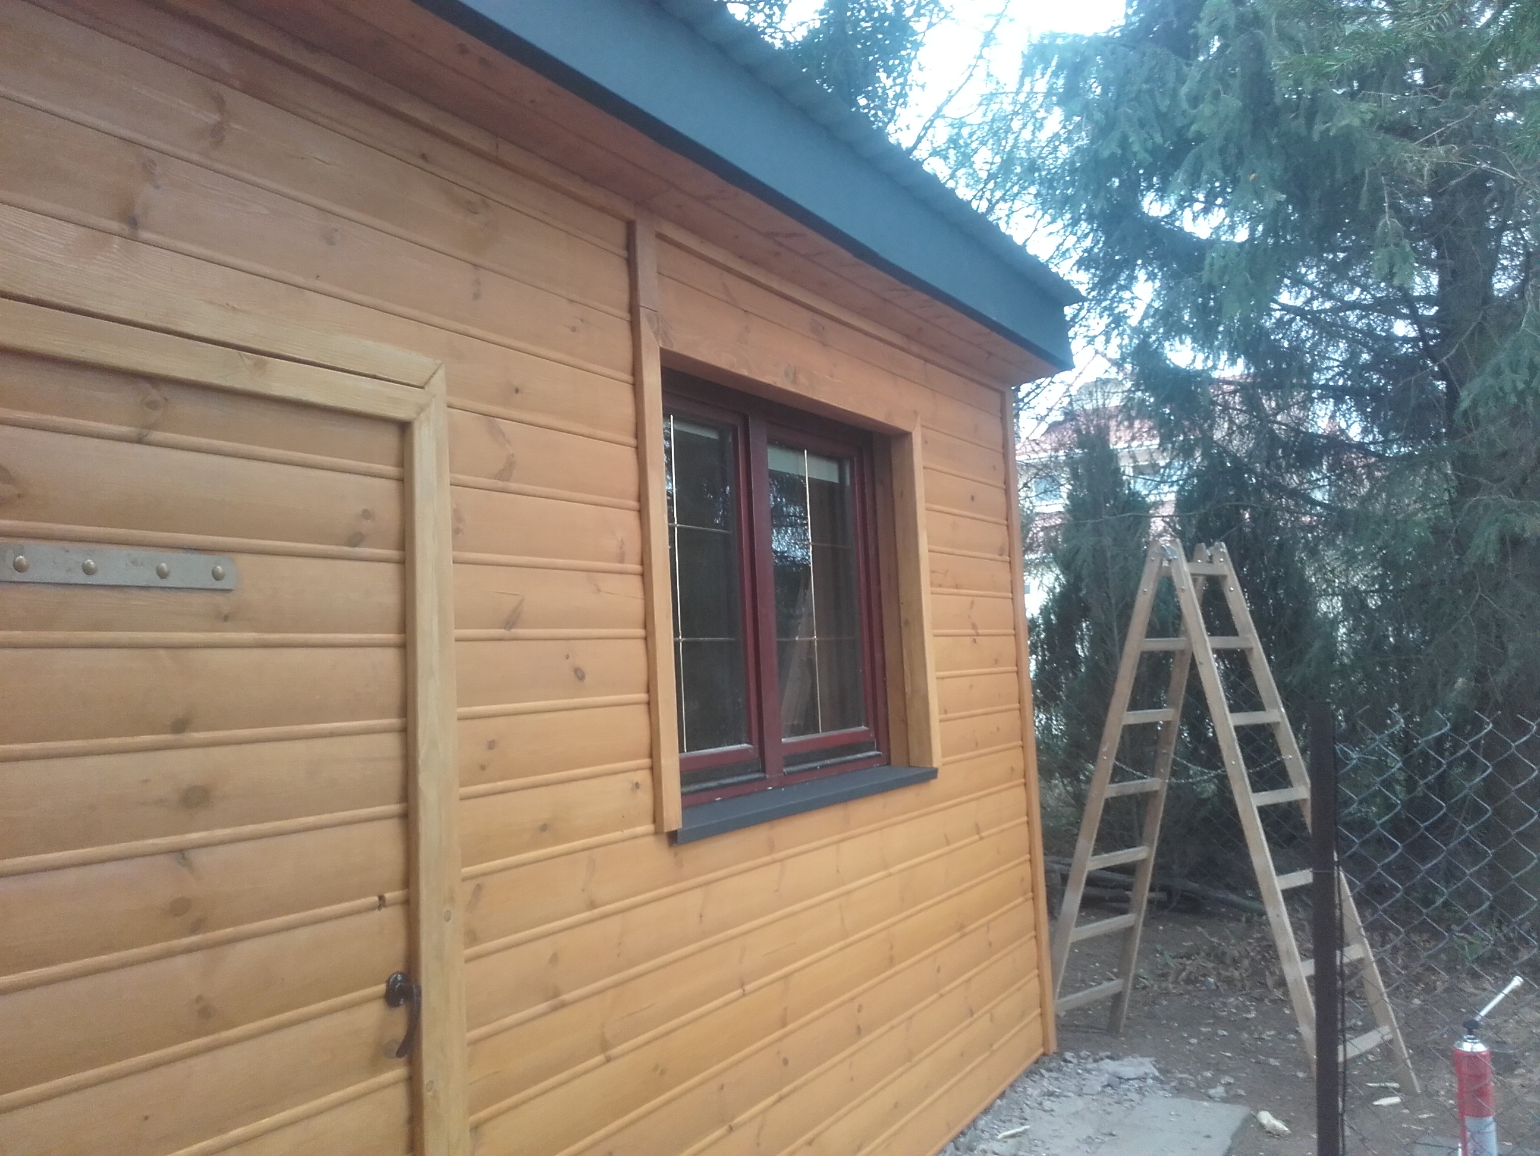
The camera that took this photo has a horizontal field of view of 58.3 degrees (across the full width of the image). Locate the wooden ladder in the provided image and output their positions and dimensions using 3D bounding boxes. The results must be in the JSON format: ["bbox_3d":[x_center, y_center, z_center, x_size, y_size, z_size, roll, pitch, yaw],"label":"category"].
[{"bbox_3d":[1.561,0.825,5.000,0.552,1.926,1.228,2,-5,-42],"label":"wooden ladder"}]

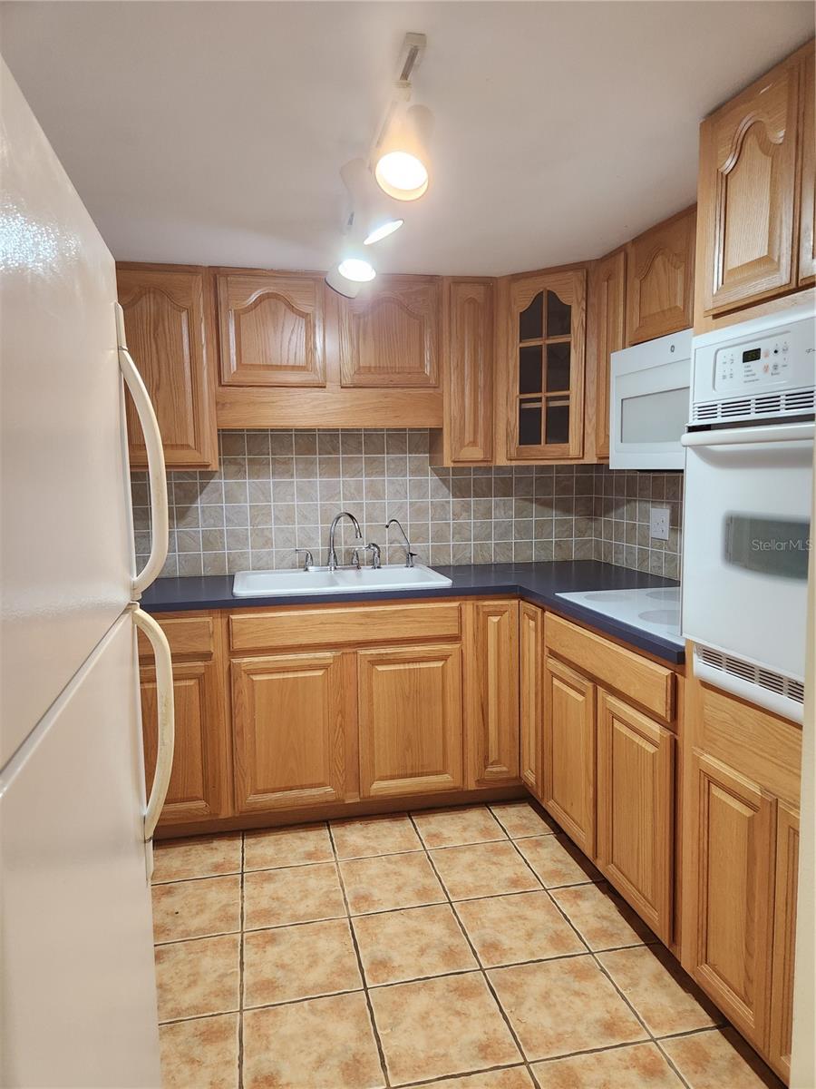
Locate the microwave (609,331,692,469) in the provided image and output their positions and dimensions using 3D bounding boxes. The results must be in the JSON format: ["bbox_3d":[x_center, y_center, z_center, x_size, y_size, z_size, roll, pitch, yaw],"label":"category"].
[{"bbox_3d":[0.982,-0.432,2.184,0.397,0.405,0.758,-2,6,-12],"label":"microwave"}]

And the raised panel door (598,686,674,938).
[{"bbox_3d":[0.637,0.739,2.058,0.021,0.573,0.390,-2,6,-12],"label":"raised panel door"}]

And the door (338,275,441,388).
[{"bbox_3d":[-0.072,-0.851,2.934,0.405,0.423,0.021,-2,6,-12],"label":"door"}]

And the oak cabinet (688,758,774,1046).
[{"bbox_3d":[0.935,0.748,1.637,0.500,0.546,0.283,-2,6,-12],"label":"oak cabinet"}]

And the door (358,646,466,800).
[{"bbox_3d":[0.010,0.675,2.777,0.404,0.573,0.021,-2,6,-12],"label":"door"}]

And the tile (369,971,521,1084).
[{"bbox_3d":[0.081,1.186,1.781,0.307,0.011,0.307,-2,6,-12],"label":"tile"}]

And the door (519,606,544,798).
[{"bbox_3d":[0.485,0.588,2.783,0.022,0.720,0.220,-2,6,-12],"label":"door"}]

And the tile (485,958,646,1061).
[{"bbox_3d":[0.393,1.165,1.835,0.307,0.010,0.307,-2,6,-12],"label":"tile"}]

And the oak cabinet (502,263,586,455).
[{"bbox_3d":[0.630,-0.723,3.028,0.330,0.726,0.310,3,7,32],"label":"oak cabinet"}]

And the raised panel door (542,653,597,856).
[{"bbox_3d":[0.550,0.699,2.461,0.021,0.573,0.389,-2,6,-12],"label":"raised panel door"}]

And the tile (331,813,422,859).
[{"bbox_3d":[-0.122,1.086,2.693,0.307,0.010,0.297,-2,6,-12],"label":"tile"}]

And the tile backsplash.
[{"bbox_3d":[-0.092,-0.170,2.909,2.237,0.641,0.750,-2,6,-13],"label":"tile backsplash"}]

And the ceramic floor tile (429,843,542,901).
[{"bbox_3d":[0.258,1.115,2.473,0.307,0.011,0.307,-2,6,-12],"label":"ceramic floor tile"}]

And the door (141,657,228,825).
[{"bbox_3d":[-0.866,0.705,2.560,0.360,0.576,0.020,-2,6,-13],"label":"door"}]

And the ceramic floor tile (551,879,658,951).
[{"bbox_3d":[0.590,1.135,2.217,0.205,0.011,0.307,-2,6,-12],"label":"ceramic floor tile"}]

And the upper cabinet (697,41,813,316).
[{"bbox_3d":[1.014,-0.705,1.370,0.600,0.437,0.690,-2,6,-12],"label":"upper cabinet"}]

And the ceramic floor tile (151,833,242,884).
[{"bbox_3d":[-0.750,1.118,2.581,0.307,0.011,0.303,-2,6,-12],"label":"ceramic floor tile"}]

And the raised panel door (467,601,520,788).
[{"bbox_3d":[0.347,0.578,2.841,0.191,0.724,0.021,-2,6,-12],"label":"raised panel door"}]

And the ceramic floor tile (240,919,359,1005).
[{"bbox_3d":[-0.298,1.157,2.010,0.307,0.010,0.307,-2,6,-12],"label":"ceramic floor tile"}]

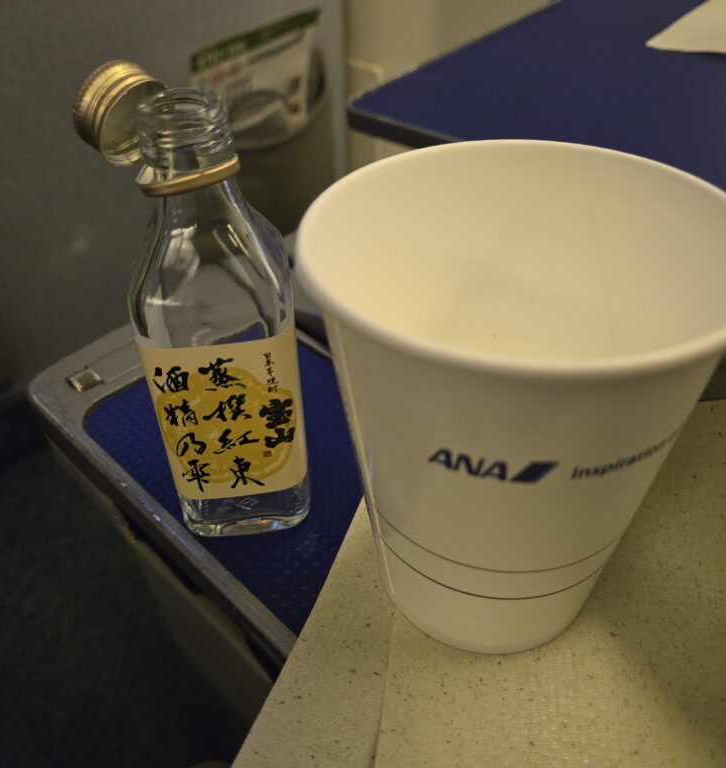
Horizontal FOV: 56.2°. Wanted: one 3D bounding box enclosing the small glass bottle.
[{"bbox_3d":[-0.035,-0.013,0.159,0.037,0.109,0.035,-6,40,-6],"label":"small glass bottle"}]

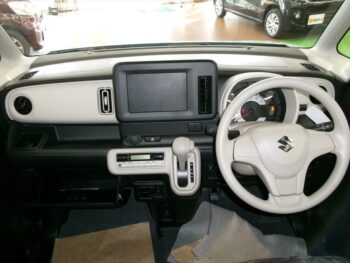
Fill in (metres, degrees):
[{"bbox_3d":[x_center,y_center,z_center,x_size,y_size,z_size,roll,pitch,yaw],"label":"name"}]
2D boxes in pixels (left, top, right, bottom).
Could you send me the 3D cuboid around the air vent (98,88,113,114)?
[{"bbox_3d":[-0.249,-0.107,1.015,0.050,0.094,0.030,-2,21,2],"label":"air vent"}]

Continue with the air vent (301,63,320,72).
[{"bbox_3d":[0.493,-0.233,1.030,0.070,0.025,0.060,-2,29,2],"label":"air vent"}]

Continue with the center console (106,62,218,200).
[{"bbox_3d":[-0.040,-0.003,0.983,0.355,0.430,0.190,-2,29,2],"label":"center console"}]

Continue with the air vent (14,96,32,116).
[{"bbox_3d":[-0.561,-0.096,1.050,0.065,0.067,0.030,1,21,6],"label":"air vent"}]

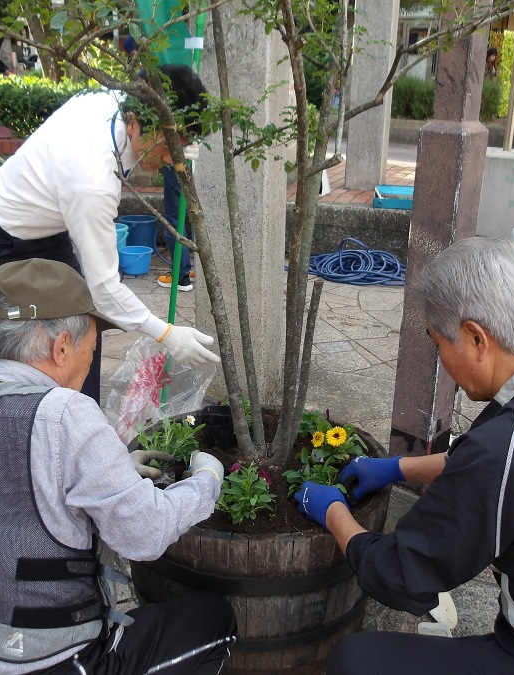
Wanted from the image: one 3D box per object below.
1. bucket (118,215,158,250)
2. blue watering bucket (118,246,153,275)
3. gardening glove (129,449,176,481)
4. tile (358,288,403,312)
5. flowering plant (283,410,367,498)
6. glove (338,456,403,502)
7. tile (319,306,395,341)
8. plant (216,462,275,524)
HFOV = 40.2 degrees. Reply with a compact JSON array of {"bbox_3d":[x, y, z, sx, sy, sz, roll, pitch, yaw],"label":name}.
[{"bbox_3d":[-1.002,-0.846,5.870,0.325,0.300,0.325,1,20,0],"label":"bucket"},{"bbox_3d":[-0.895,-0.570,5.186,0.257,0.182,0.257,1,19,0],"label":"blue watering bucket"},{"bbox_3d":[-0.255,0.297,1.652,0.140,0.080,0.100,1,19,0],"label":"gardening glove"},{"bbox_3d":[0.862,-0.237,4.756,0.347,0.035,0.543,4,20,7],"label":"tile"},{"bbox_3d":[0.165,0.291,1.689,0.200,0.160,0.200,1,19,0],"label":"flowering plant"},{"bbox_3d":[0.256,0.321,1.585,0.150,0.105,0.115,1,20,0],"label":"glove"},{"bbox_3d":[0.574,-0.074,4.191,0.324,0.040,0.596,-5,20,-17],"label":"tile"},{"bbox_3d":[-0.026,0.338,1.570,0.135,0.120,0.135,1,20,0],"label":"plant"}]

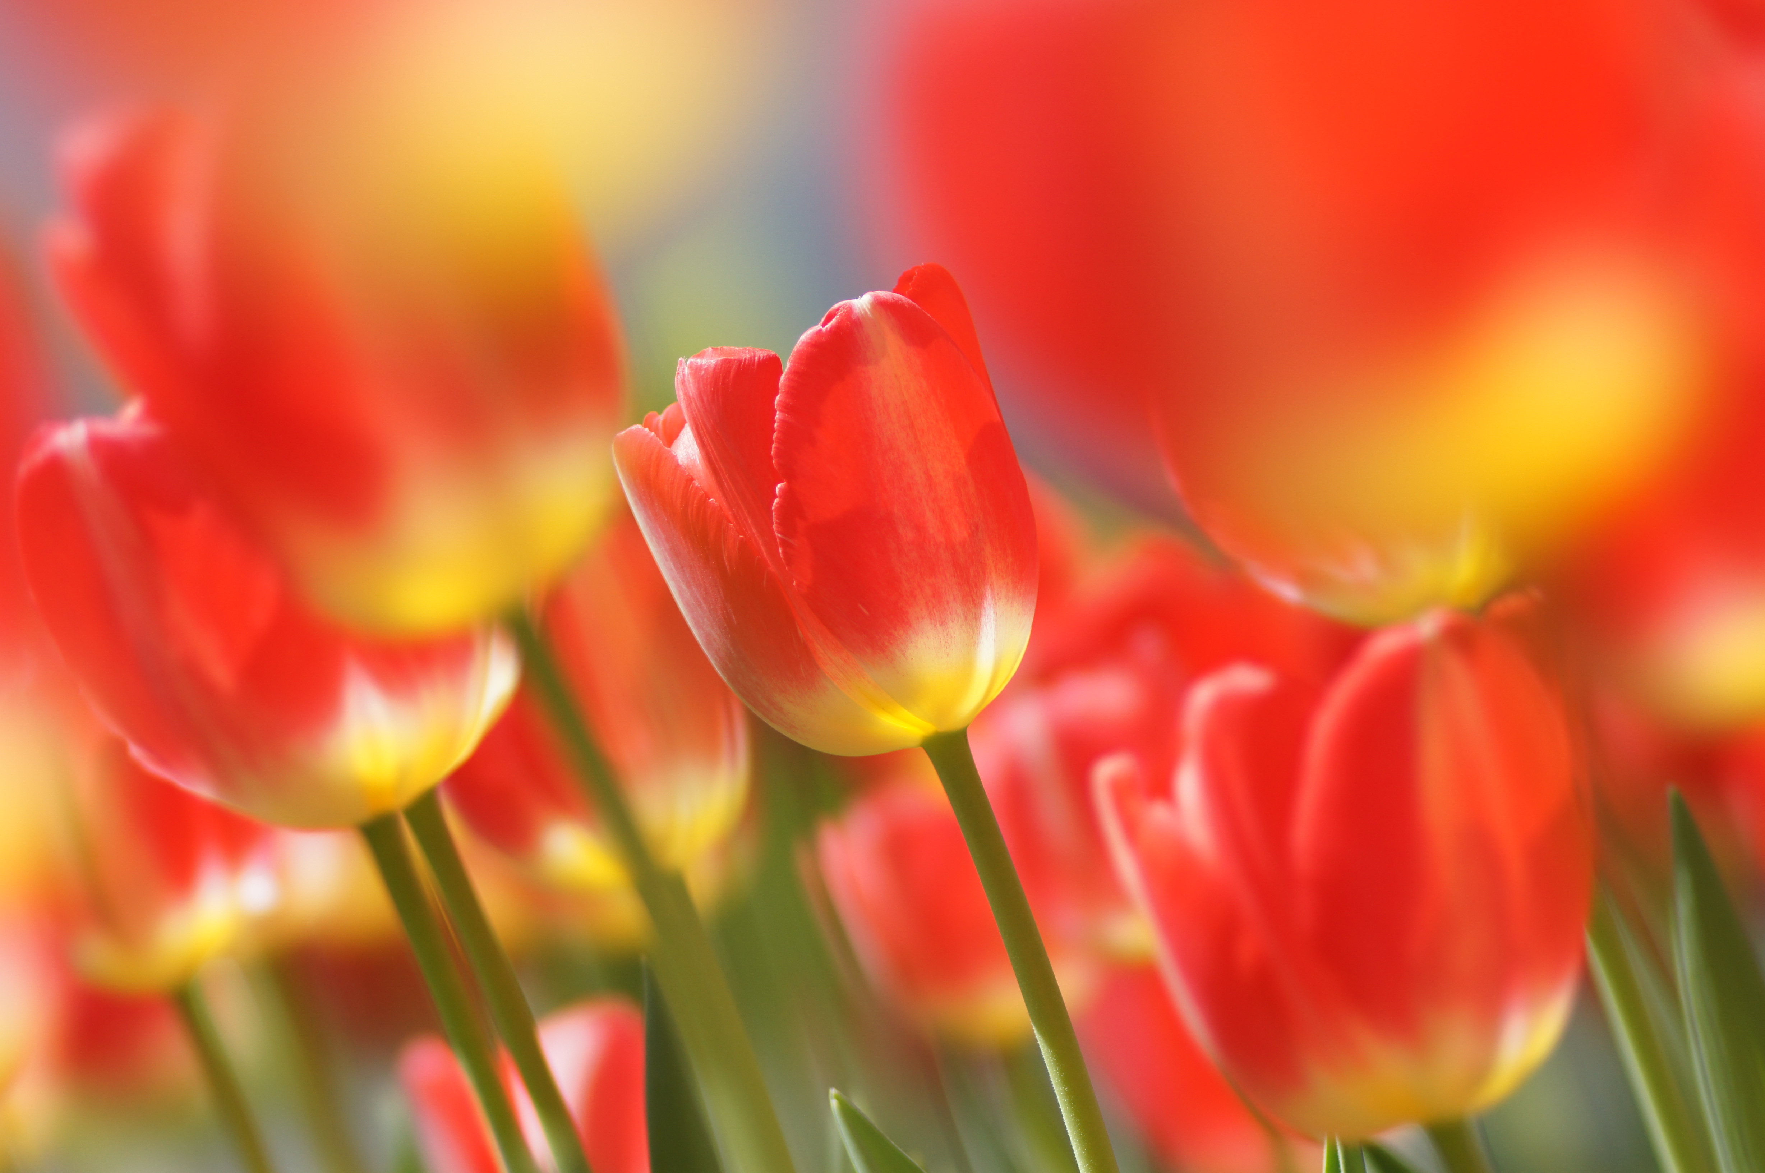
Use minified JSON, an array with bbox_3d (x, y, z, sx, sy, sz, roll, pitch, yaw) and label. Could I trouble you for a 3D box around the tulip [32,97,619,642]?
[{"bbox_3d":[-0.069,-0.030,1.260,0.060,0.077,0.060,-22,0,0],"label":"tulip"}]

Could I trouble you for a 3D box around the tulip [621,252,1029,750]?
[{"bbox_3d":[-0.008,-0.009,1.540,0.059,0.072,0.059,-15,0,0],"label":"tulip"}]

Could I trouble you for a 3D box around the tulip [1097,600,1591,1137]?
[{"bbox_3d":[0.067,0.041,1.400,0.067,0.073,0.067,-8,0,0],"label":"tulip"}]

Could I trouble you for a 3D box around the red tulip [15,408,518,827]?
[{"bbox_3d":[-0.090,0.002,1.500,0.064,0.072,0.064,-27,0,0],"label":"red tulip"}]

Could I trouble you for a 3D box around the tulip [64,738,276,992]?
[{"bbox_3d":[-0.147,0.050,1.980,0.056,0.068,0.056,-18,0,0],"label":"tulip"}]

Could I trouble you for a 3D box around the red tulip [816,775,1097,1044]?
[{"bbox_3d":[0.016,0.070,2.150,0.060,0.063,0.060,-12,0,0],"label":"red tulip"}]

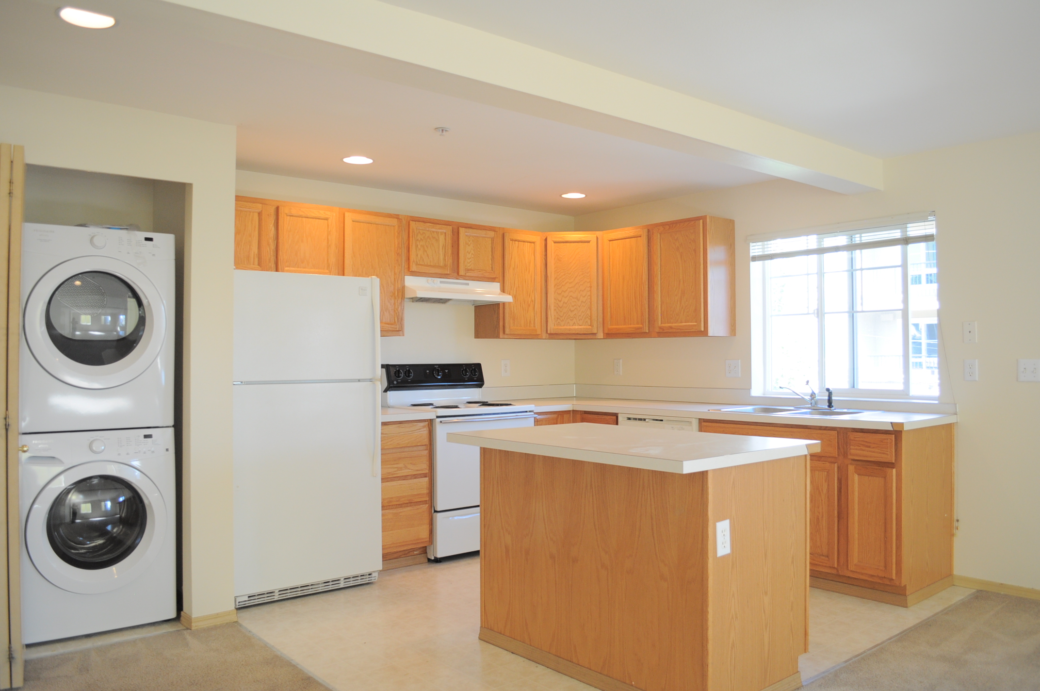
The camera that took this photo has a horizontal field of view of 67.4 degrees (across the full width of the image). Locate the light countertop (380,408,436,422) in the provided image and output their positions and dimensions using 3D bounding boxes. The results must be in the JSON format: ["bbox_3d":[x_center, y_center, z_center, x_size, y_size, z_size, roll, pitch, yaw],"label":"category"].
[{"bbox_3d":[-0.897,0.419,4.757,0.479,0.045,0.640,0,-1,-40],"label":"light countertop"}]

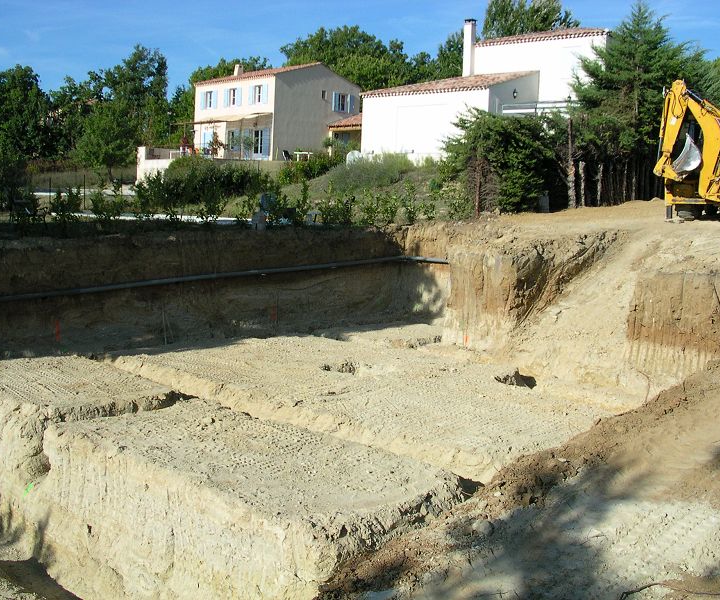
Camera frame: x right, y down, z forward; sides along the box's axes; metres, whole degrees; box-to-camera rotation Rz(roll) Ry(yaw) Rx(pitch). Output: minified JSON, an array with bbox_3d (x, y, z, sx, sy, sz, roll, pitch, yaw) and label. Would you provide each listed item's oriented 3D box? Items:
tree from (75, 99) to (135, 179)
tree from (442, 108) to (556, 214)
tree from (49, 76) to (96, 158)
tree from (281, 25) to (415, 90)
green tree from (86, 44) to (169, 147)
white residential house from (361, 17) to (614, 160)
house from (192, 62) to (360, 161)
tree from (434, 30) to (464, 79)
[{"bbox_3d":[-13.147,-8.259,44.000,2.990,4.090,3.100,2,7,0],"label":"tree"},{"bbox_3d":[4.731,-4.697,29.000,3.750,3.490,3.400,2,7,0],"label":"tree"},{"bbox_3d":[-17.820,-11.219,53.000,2.890,5.110,3.300,2,7,0],"label":"tree"},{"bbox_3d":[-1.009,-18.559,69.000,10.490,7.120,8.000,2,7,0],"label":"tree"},{"bbox_3d":[-16.314,-14.174,60.000,5.580,7.280,5.500,2,7,0],"label":"green tree"},{"bbox_3d":[7.931,-11.098,46.535,12.080,7.710,9.790,8,9,42],"label":"white residential house"},{"bbox_3d":[-5.897,-12.874,60.146,7.380,6.540,9.390,-4,9,-42],"label":"house"},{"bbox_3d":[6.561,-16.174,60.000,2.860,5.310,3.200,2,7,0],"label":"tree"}]

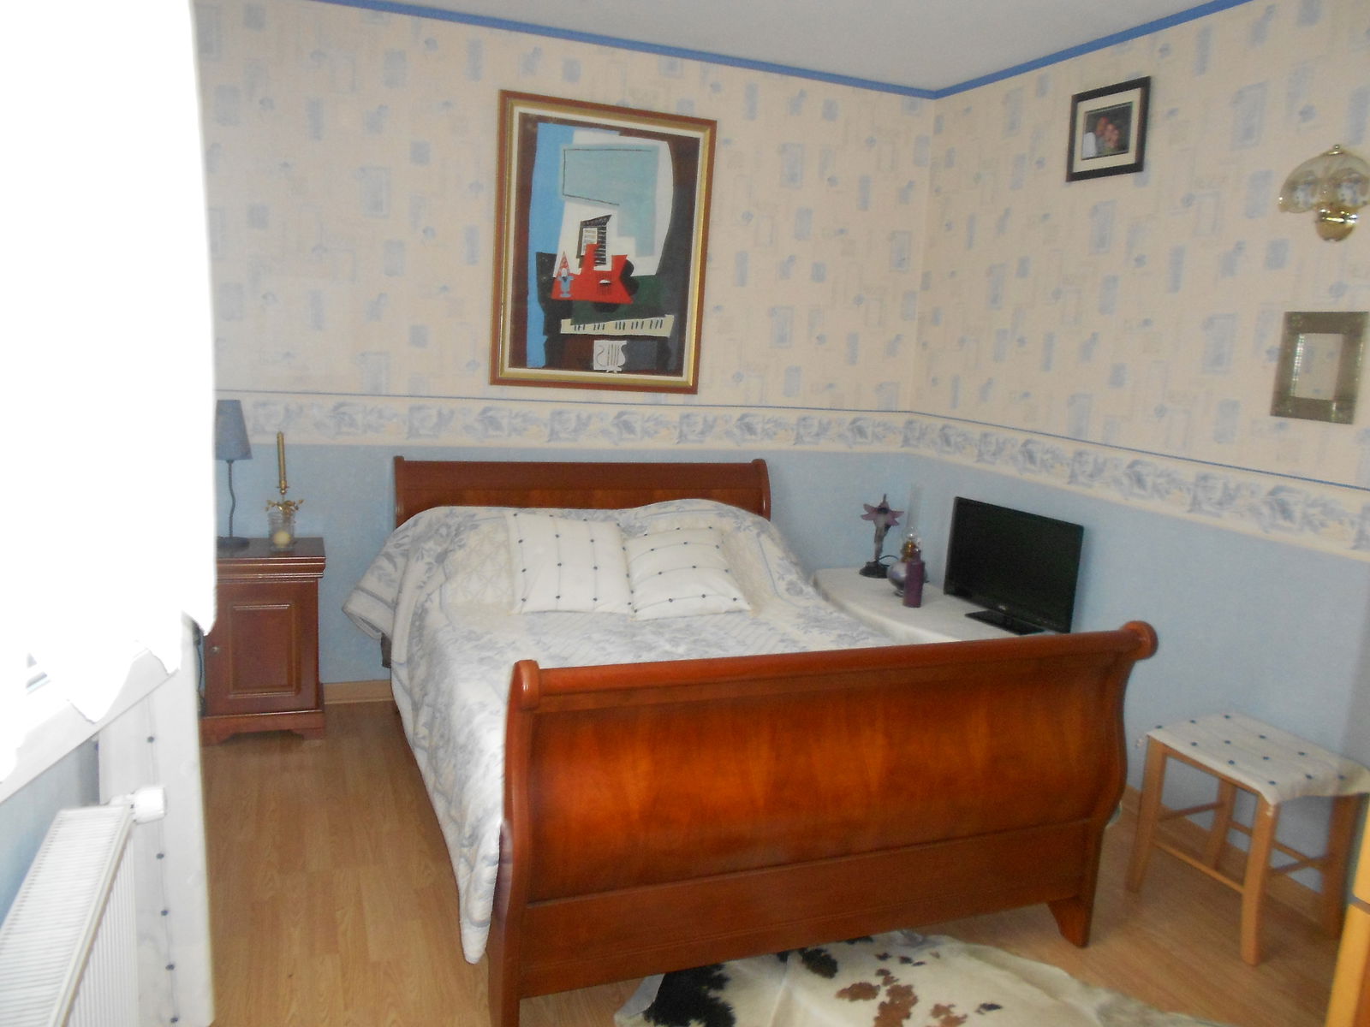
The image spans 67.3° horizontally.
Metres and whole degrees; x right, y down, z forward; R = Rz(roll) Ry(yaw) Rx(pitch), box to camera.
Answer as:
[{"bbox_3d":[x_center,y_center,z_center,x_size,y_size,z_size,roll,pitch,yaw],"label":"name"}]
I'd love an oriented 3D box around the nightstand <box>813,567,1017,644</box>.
[{"bbox_3d":[0.877,0.580,4.056,0.584,0.473,1.213,-1,11,-21],"label":"nightstand"}]

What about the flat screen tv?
[{"bbox_3d":[1.183,0.198,3.722,0.171,0.418,0.564,-3,12,-33],"label":"flat screen tv"}]

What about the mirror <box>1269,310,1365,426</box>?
[{"bbox_3d":[1.689,-0.390,2.732,0.025,0.282,0.237,-1,11,-21],"label":"mirror"}]

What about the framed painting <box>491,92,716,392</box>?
[{"bbox_3d":[-0.308,-0.997,3.916,0.836,1.047,0.040,-1,11,-21],"label":"framed painting"}]

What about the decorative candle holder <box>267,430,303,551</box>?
[{"bbox_3d":[-1.378,-0.079,3.543,0.116,0.403,0.116,-1,11,-21],"label":"decorative candle holder"}]

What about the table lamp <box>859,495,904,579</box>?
[{"bbox_3d":[0.846,0.094,4.427,0.146,0.347,0.146,-1,11,-21],"label":"table lamp"}]

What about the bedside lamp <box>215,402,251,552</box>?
[{"bbox_3d":[-1.558,-0.130,3.517,0.151,0.493,0.151,-1,11,-21],"label":"bedside lamp"}]

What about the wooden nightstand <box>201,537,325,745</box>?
[{"bbox_3d":[-1.464,0.439,3.589,0.391,0.641,0.337,-1,11,-21],"label":"wooden nightstand"}]

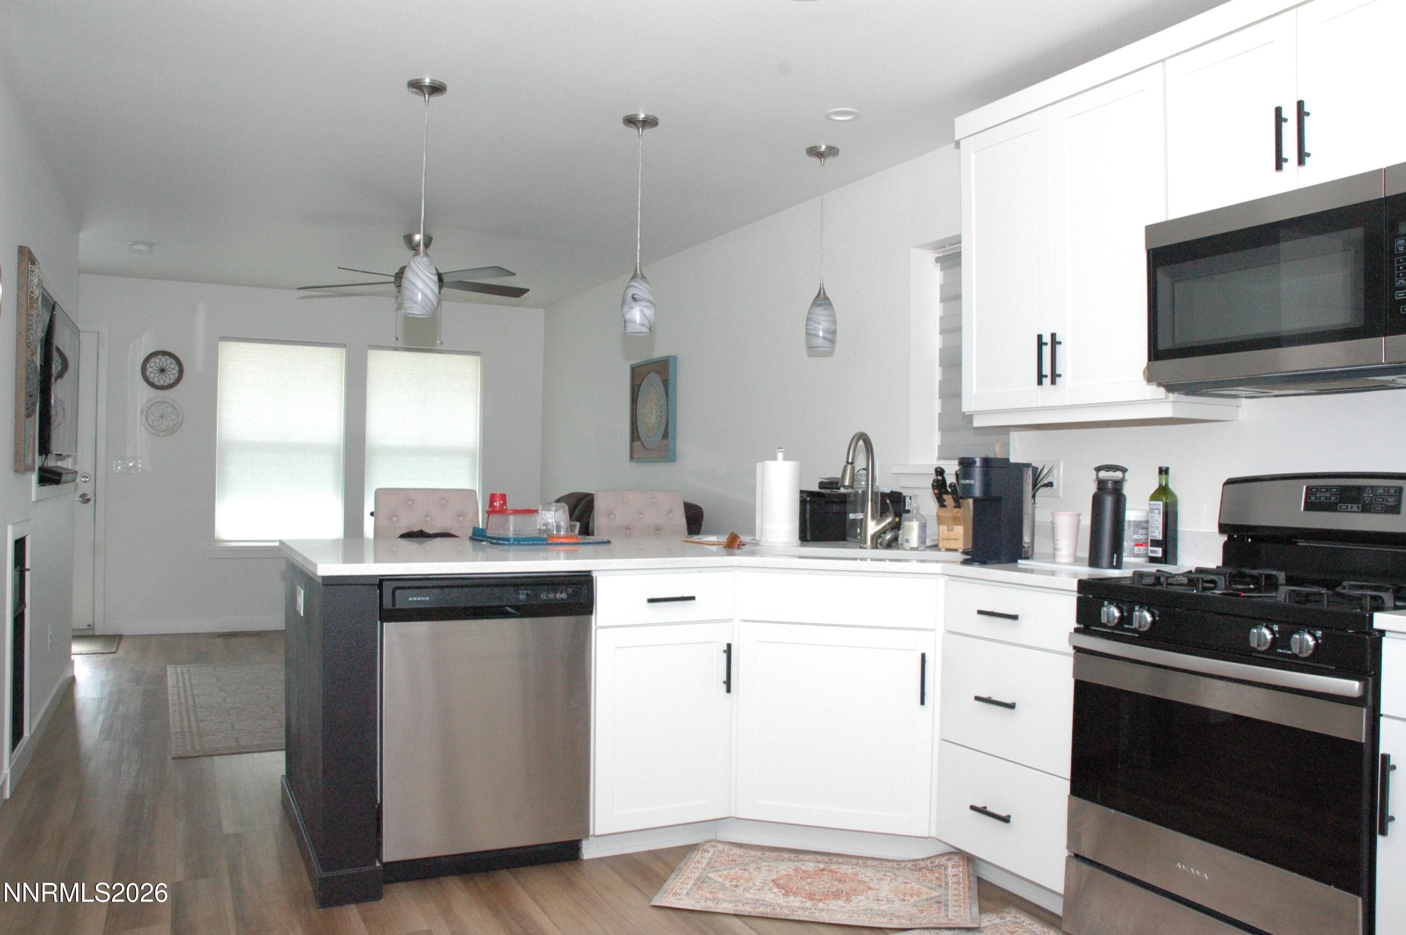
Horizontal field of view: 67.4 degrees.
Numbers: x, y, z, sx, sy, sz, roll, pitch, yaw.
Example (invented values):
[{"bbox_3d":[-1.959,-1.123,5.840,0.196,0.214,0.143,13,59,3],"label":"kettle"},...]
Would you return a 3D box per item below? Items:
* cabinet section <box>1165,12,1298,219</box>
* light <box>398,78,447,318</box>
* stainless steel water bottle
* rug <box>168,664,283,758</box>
[{"bbox_3d":[1.462,-0.880,2.735,0.320,0.435,0.375,1,-1,-27],"label":"cabinet section"},{"bbox_3d":[-0.922,-0.887,3.471,0.132,0.790,0.132,1,-1,-27],"label":"light"},{"bbox_3d":[1.111,0.136,2.890,0.093,0.285,0.093,3,-1,-27],"label":"stainless steel water bottle"},{"bbox_3d":[-1.977,1.176,5.497,1.500,0.012,2.240,1,-1,-27],"label":"rug"}]

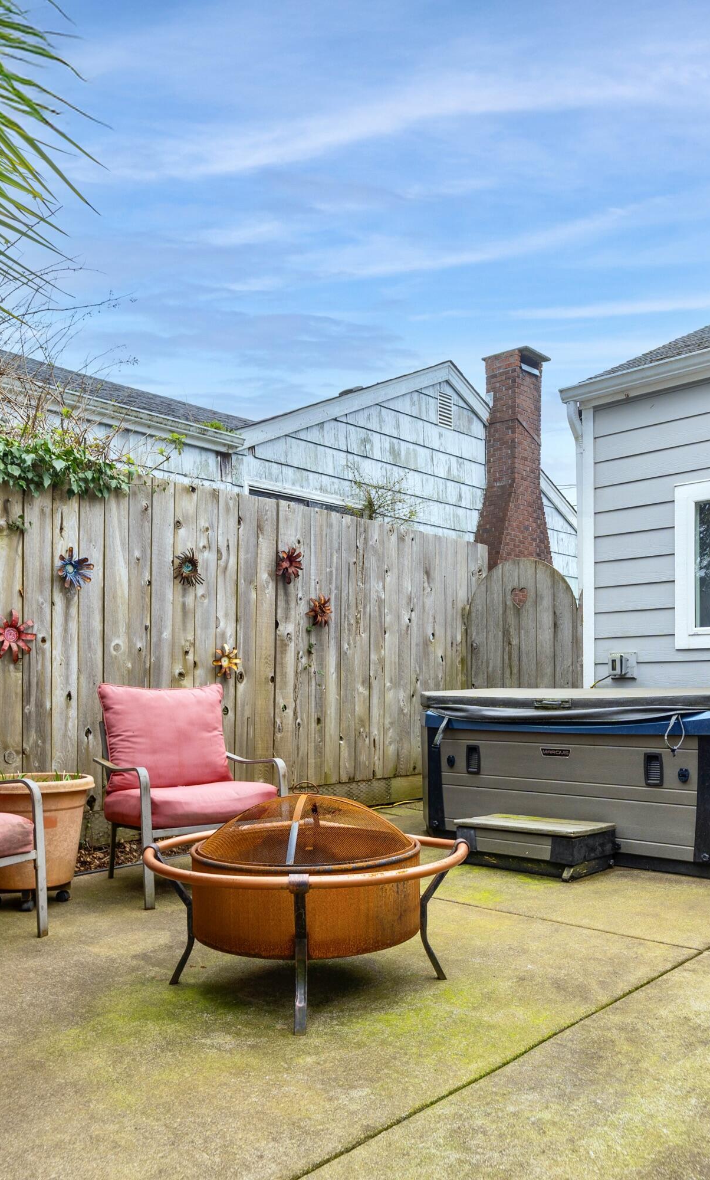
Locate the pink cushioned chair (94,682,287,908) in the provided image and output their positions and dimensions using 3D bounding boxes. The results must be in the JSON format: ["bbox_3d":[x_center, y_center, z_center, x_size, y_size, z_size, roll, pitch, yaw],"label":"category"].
[{"bbox_3d":[-0.715,0.842,3.652,0.620,0.870,0.750,3,-5,-29],"label":"pink cushioned chair"}]

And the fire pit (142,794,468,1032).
[{"bbox_3d":[-0.137,0.856,2.435,0.930,0.545,0.930,0,-5,-3],"label":"fire pit"}]

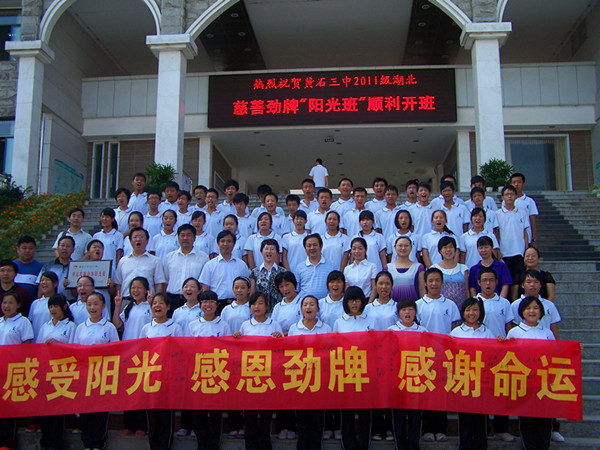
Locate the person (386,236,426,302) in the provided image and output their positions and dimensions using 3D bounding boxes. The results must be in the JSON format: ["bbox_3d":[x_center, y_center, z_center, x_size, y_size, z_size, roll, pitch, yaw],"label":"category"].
[{"bbox_3d":[1.193,0.930,7.353,0.480,1.600,0.300,-1,-7,7],"label":"person"}]

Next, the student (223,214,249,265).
[{"bbox_3d":[-0.807,0.662,7.922,0.440,1.580,0.270,0,-6,1],"label":"student"}]

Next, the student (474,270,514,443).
[{"bbox_3d":[1.801,1.200,6.174,0.500,1.623,0.300,-1,-6,10],"label":"student"}]

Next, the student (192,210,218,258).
[{"bbox_3d":[-1.316,0.601,8.627,0.440,1.587,0.270,0,-8,-2],"label":"student"}]

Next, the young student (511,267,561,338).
[{"bbox_3d":[2.276,1.250,6.319,0.490,1.665,0.320,-2,-7,12],"label":"young student"}]

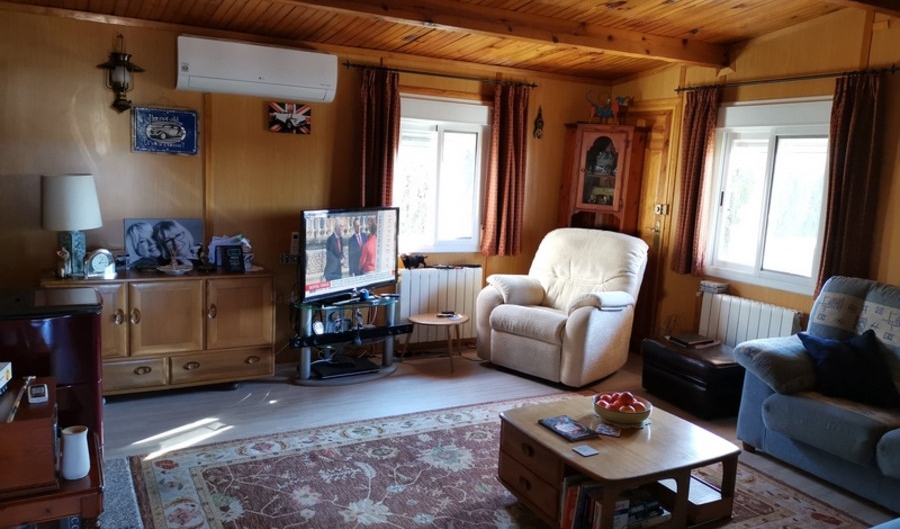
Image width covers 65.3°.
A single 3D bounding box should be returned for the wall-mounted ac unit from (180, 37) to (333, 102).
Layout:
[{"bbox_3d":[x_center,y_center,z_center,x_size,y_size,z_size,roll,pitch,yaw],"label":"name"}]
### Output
[{"bbox_3d":[-1.225,-1.236,4.512,0.985,0.320,0.205,-2,9,-31],"label":"wall-mounted ac unit"}]

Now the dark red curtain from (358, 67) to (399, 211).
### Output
[{"bbox_3d":[-0.511,-0.699,5.031,0.300,1.370,0.110,-2,9,-31],"label":"dark red curtain"}]

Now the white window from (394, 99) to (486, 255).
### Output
[{"bbox_3d":[-0.083,-0.688,5.481,0.861,1.181,0.090,-2,9,-28],"label":"white window"}]

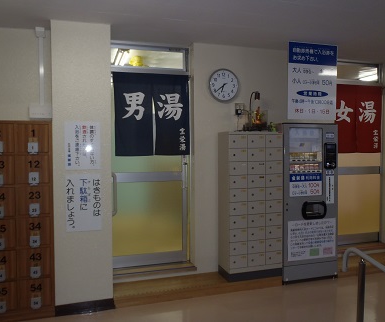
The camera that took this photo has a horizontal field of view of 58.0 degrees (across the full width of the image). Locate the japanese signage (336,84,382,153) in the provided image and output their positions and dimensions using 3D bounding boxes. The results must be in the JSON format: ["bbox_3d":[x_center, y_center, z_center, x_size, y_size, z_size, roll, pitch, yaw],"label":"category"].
[{"bbox_3d":[2.189,-0.557,4.642,0.843,0.910,0.030,-1,1,-17],"label":"japanese signage"}]

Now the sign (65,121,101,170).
[{"bbox_3d":[-0.953,-0.131,3.040,0.296,0.425,0.015,-1,1,-17],"label":"sign"}]

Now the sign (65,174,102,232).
[{"bbox_3d":[-0.950,0.368,3.050,0.292,0.504,0.015,-1,1,-17],"label":"sign"}]

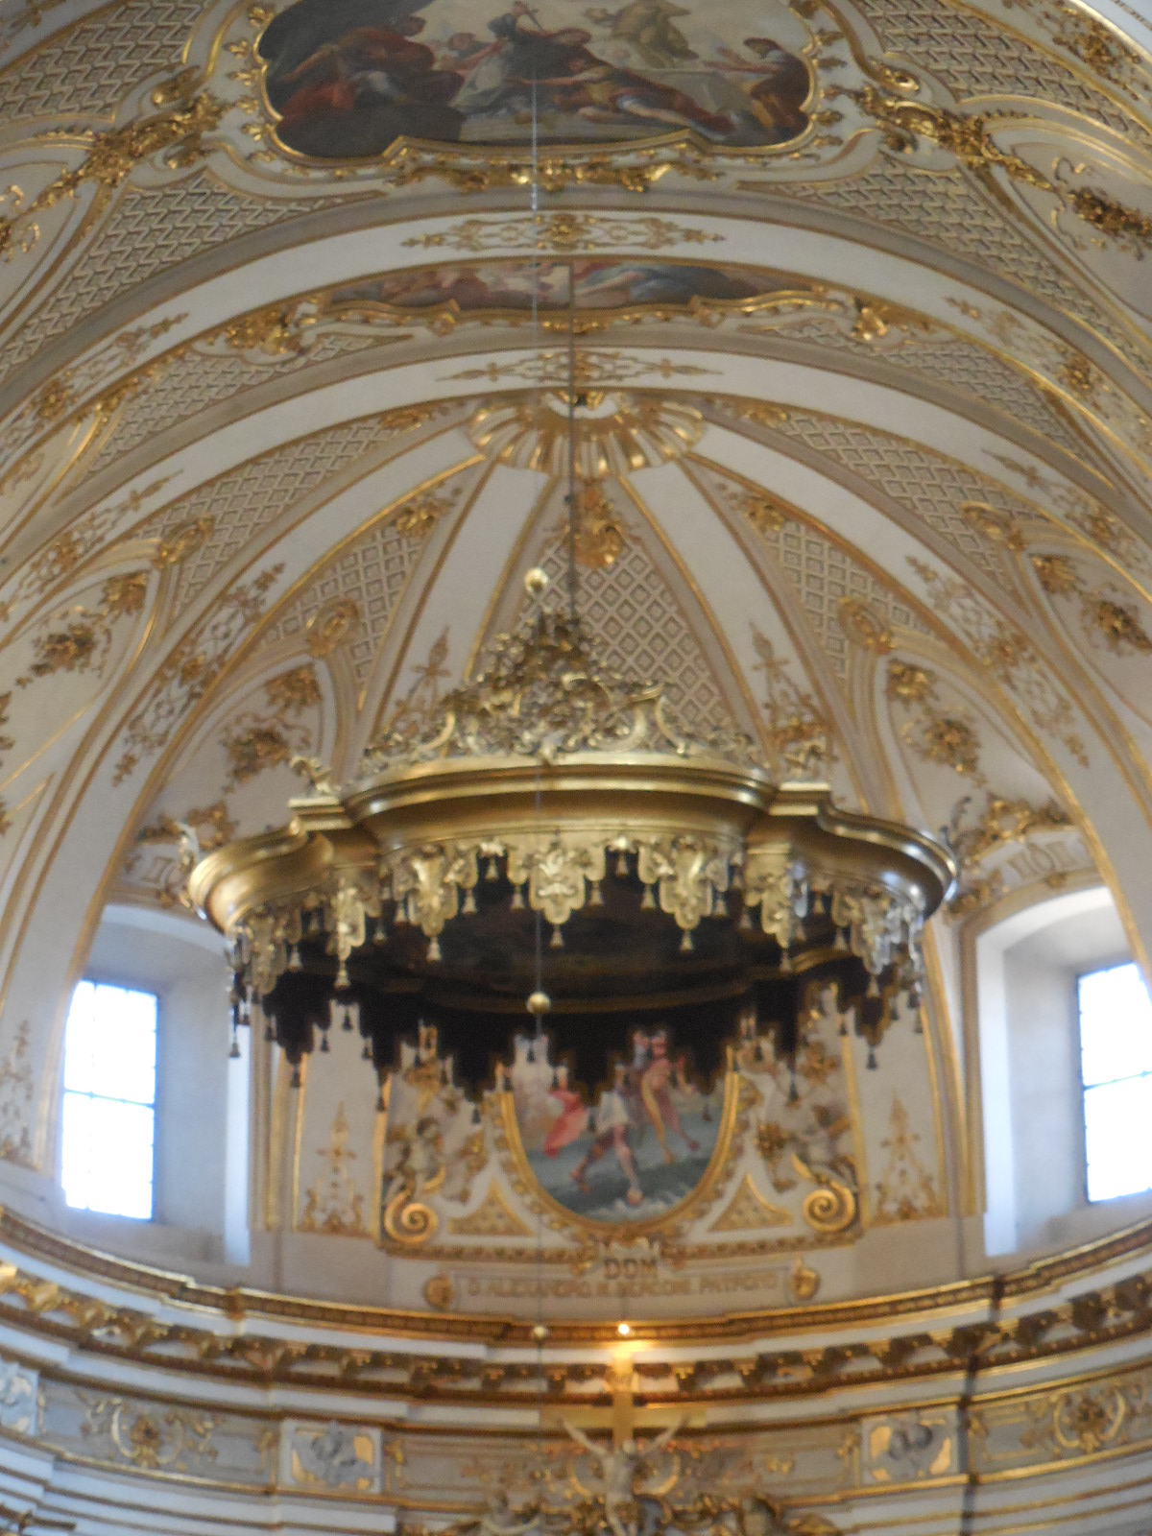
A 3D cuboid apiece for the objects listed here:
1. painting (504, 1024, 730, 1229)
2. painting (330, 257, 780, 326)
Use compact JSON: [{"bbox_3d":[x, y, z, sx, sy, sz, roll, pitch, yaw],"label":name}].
[{"bbox_3d":[0.392,2.883,47.509,2.140,3.040,0.150,-1,-20,3],"label":"painting"},{"bbox_3d":[-0.107,-4.091,43.221,4.120,0.300,1.300,-1,-20,3],"label":"painting"}]

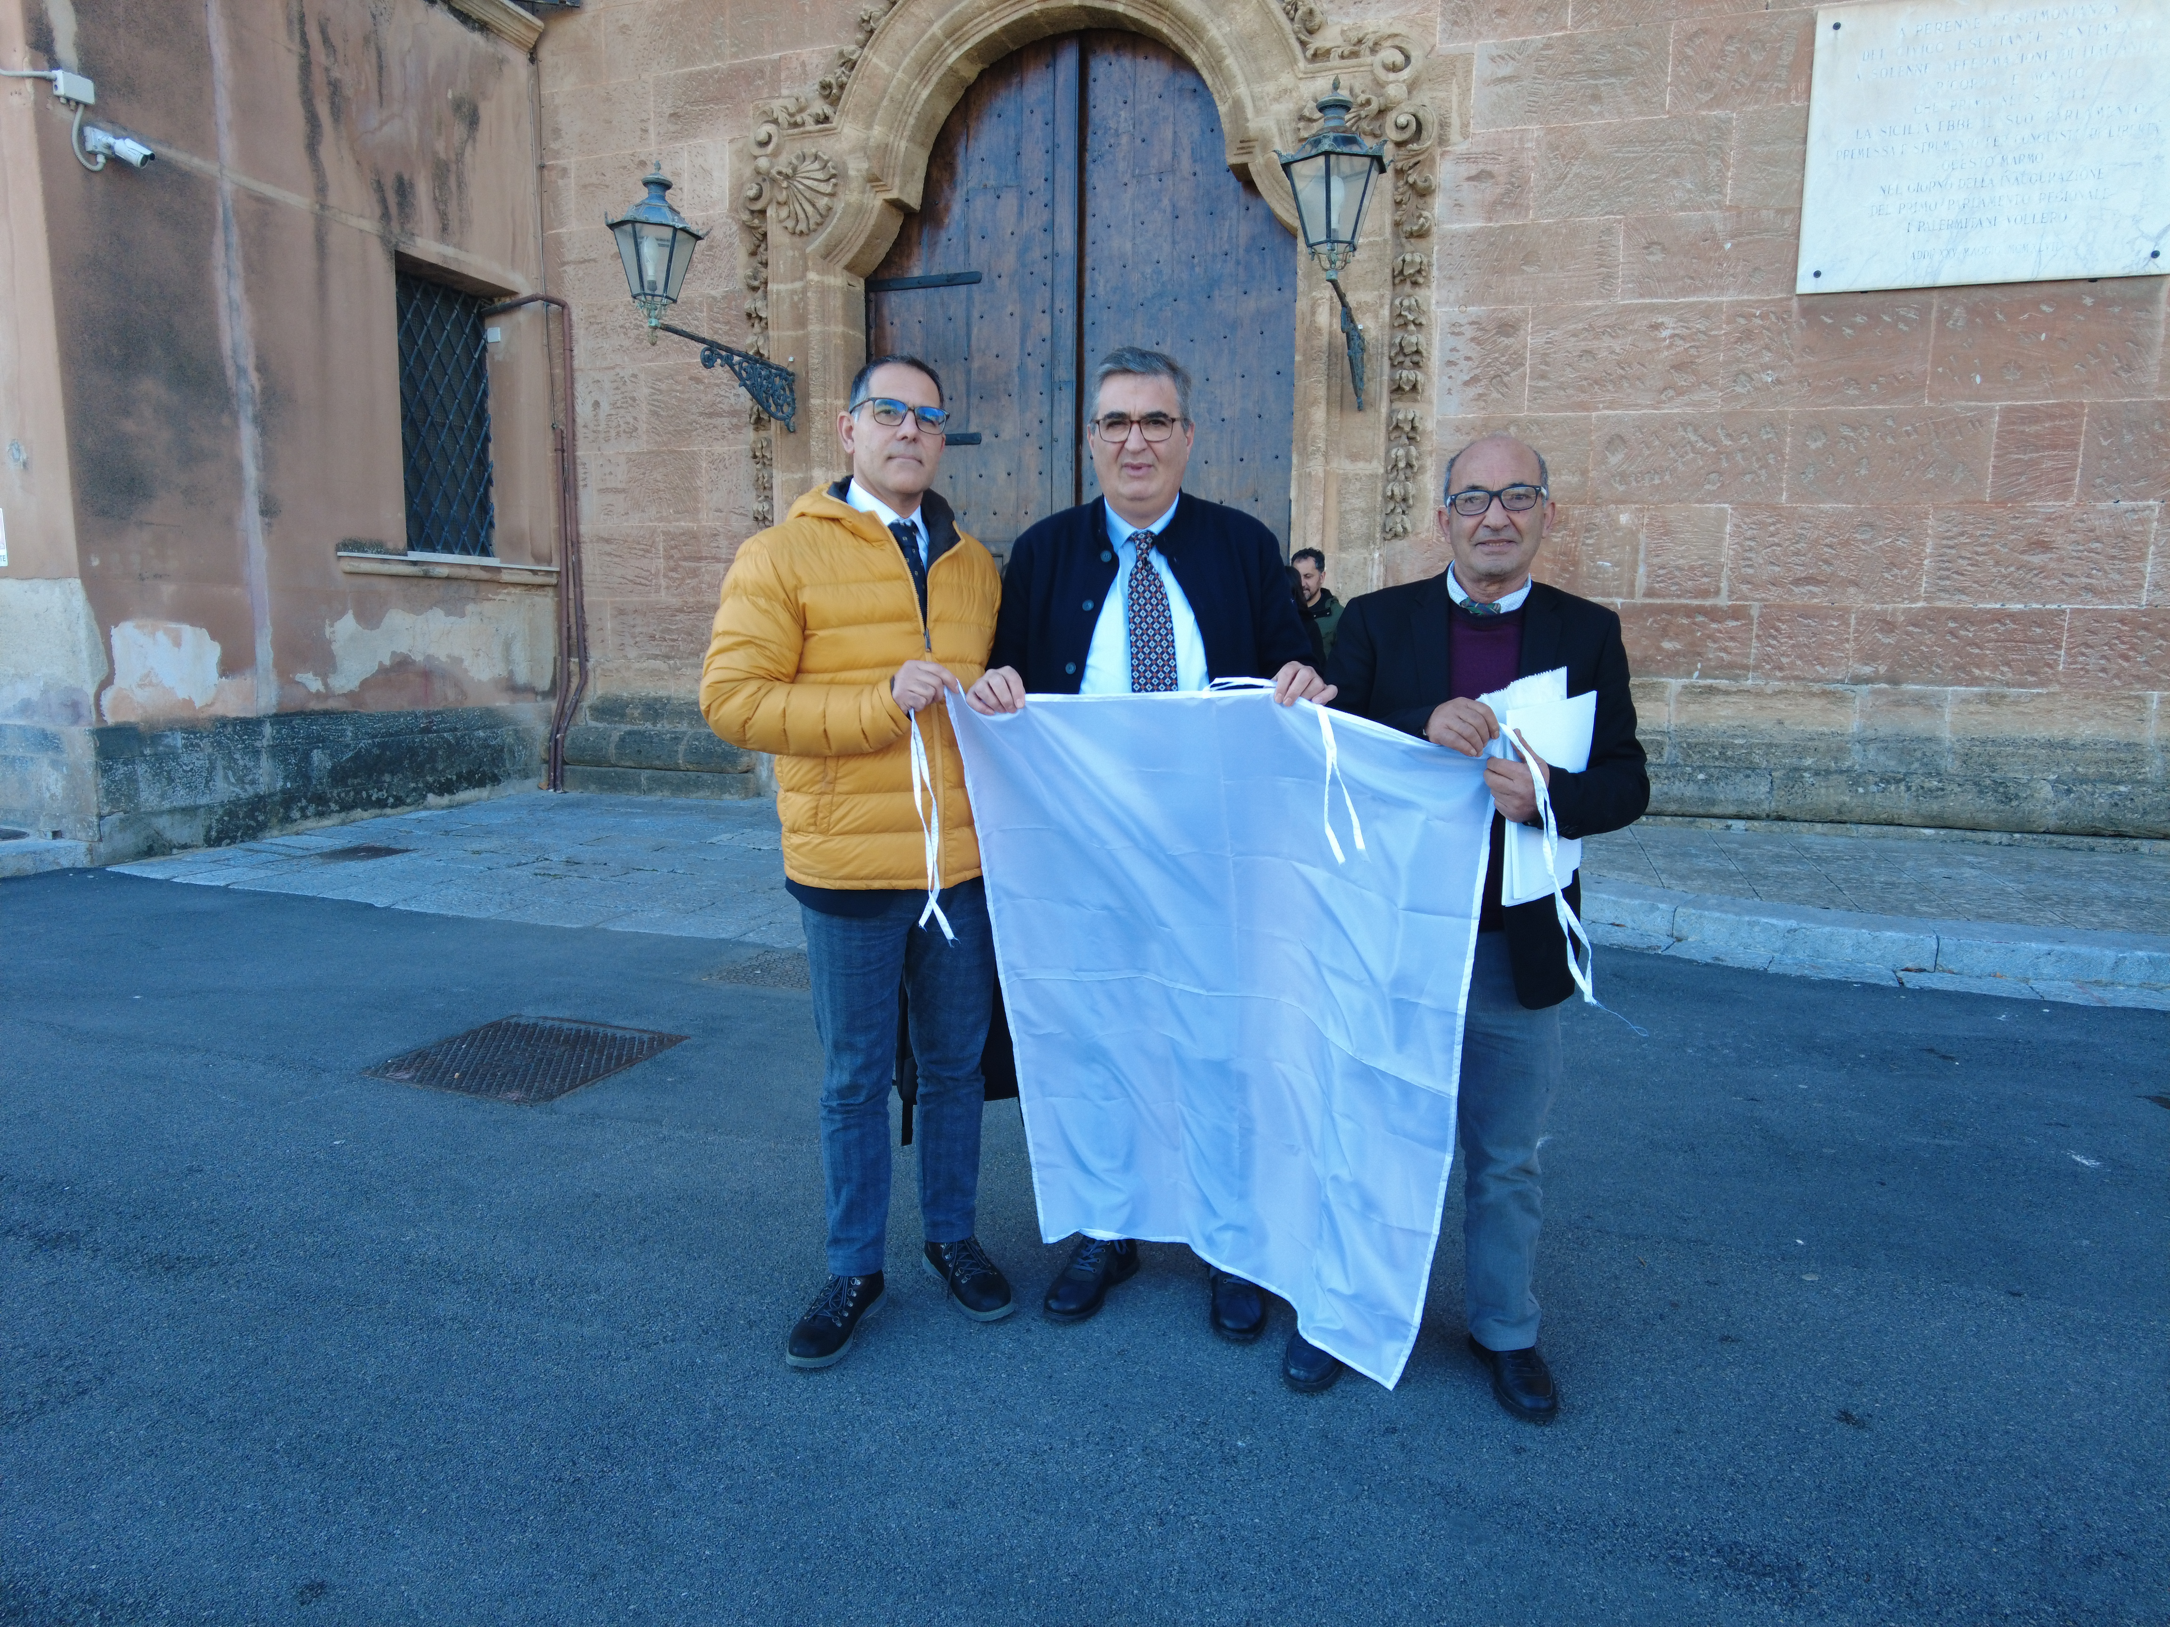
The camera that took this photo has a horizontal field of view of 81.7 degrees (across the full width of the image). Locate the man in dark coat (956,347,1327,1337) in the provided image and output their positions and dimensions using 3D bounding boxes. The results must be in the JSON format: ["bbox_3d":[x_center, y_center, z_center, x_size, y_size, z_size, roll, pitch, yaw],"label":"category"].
[{"bbox_3d":[0.119,0.063,2.357,0.620,1.820,0.470,1,7,0],"label":"man in dark coat"}]

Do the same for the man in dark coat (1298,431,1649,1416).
[{"bbox_3d":[0.647,0.189,2.140,0.540,1.640,0.450,2,7,13],"label":"man in dark coat"}]

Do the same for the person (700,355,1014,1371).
[{"bbox_3d":[-0.411,0.076,2.309,0.540,1.790,0.460,-2,8,-19],"label":"person"}]

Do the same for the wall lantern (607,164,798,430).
[{"bbox_3d":[-2.357,-3.257,8.025,0.560,1.298,1.780,3,8,18],"label":"wall lantern"}]

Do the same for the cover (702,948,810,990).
[{"bbox_3d":[-1.130,0.638,5.007,0.600,0.030,0.520,3,8,15],"label":"cover"}]

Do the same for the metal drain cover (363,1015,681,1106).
[{"bbox_3d":[-1.729,0.769,3.922,0.700,0.030,0.660,3,8,18],"label":"metal drain cover"}]

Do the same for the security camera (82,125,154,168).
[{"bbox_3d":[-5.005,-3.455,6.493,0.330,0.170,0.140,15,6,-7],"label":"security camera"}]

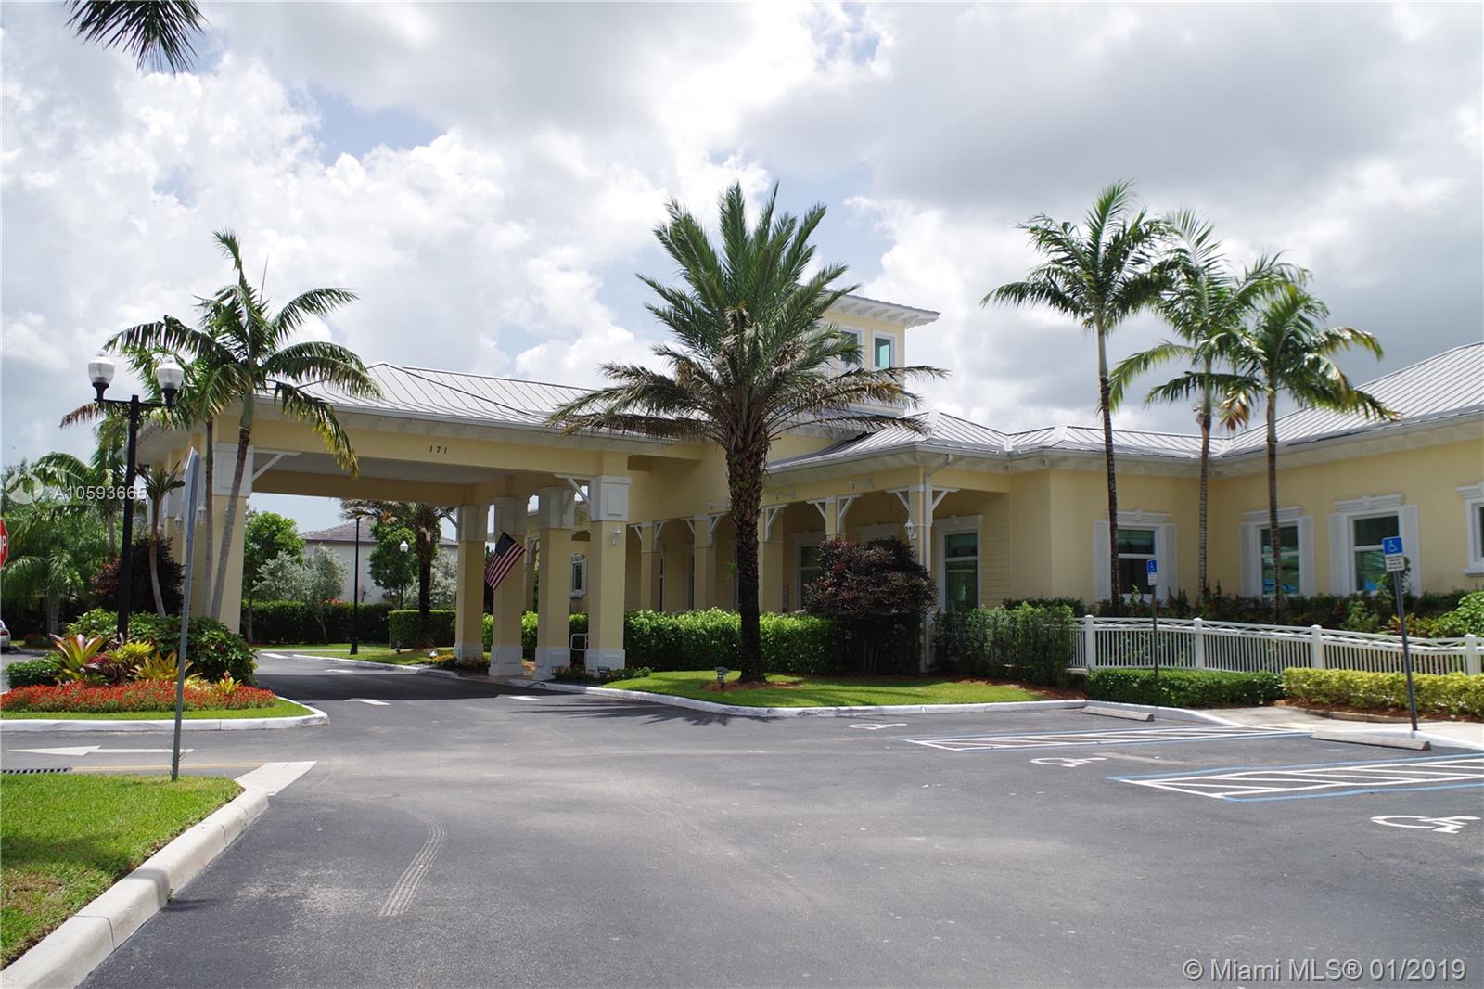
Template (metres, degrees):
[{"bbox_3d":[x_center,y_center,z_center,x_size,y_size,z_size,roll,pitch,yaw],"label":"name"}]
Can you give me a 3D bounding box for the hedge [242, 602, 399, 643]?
[{"bbox_3d":[-22.153,6.770,64.627,8.300,2.200,1.300,4,-7,-31],"label":"hedge"}]

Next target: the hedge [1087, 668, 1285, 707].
[{"bbox_3d":[8.625,3.772,24.299,3.300,0.620,1.800,4,-7,-31],"label":"hedge"}]

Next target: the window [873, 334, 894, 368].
[{"bbox_3d":[4.977,-5.015,43.500,0.980,1.280,0.150,4,-7,-31],"label":"window"}]

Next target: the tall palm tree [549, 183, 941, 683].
[{"bbox_3d":[0.064,-1.371,27.485,8.600,11.100,8.400,0,-6,0],"label":"tall palm tree"}]

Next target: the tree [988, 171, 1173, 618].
[{"bbox_3d":[7.537,-1.348,27.288,4.200,10.800,4.100,0,-6,0],"label":"tree"}]

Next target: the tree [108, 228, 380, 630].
[{"bbox_3d":[-9.590,-0.629,23.480,5.100,8.800,4.800,0,-6,0],"label":"tree"}]

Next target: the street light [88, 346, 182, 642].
[{"bbox_3d":[-10.235,0.527,20.847,1.450,5.950,0.450,2,-6,-17],"label":"street light"}]

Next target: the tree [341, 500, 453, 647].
[{"bbox_3d":[-13.128,1.629,50.085,7.200,9.300,7.000,0,-6,0],"label":"tree"}]

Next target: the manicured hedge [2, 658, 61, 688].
[{"bbox_3d":[-13.703,3.542,24.052,1.200,0.550,0.750,0,-6,0],"label":"manicured hedge"}]

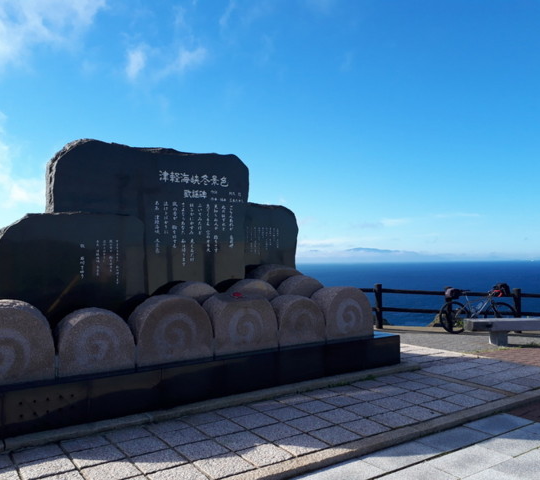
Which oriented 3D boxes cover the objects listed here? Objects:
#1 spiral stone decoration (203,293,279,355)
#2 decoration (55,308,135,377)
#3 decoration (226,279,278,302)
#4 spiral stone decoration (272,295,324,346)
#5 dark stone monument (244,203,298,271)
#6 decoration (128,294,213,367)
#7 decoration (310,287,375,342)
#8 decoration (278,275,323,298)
[{"bbox_3d":[-0.381,1.100,6.553,0.980,0.730,0.450,1,-3,-34],"label":"spiral stone decoration"},{"bbox_3d":[-1.918,1.089,5.451,0.820,0.700,0.420,1,-3,-34],"label":"decoration"},{"bbox_3d":[-0.295,0.903,7.132,0.800,0.730,0.400,1,-3,-34],"label":"decoration"},{"bbox_3d":[0.384,1.123,7.117,0.820,0.710,0.440,1,-3,-34],"label":"spiral stone decoration"},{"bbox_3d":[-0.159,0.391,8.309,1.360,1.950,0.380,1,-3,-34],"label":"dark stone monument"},{"bbox_3d":[-1.180,1.066,5.968,0.940,0.770,0.440,1,-3,-34],"label":"decoration"},{"bbox_3d":[1.076,1.094,7.586,0.810,0.790,0.470,1,-3,-34],"label":"decoration"},{"bbox_3d":[0.398,0.909,7.606,0.820,0.740,0.420,1,-3,-34],"label":"decoration"}]

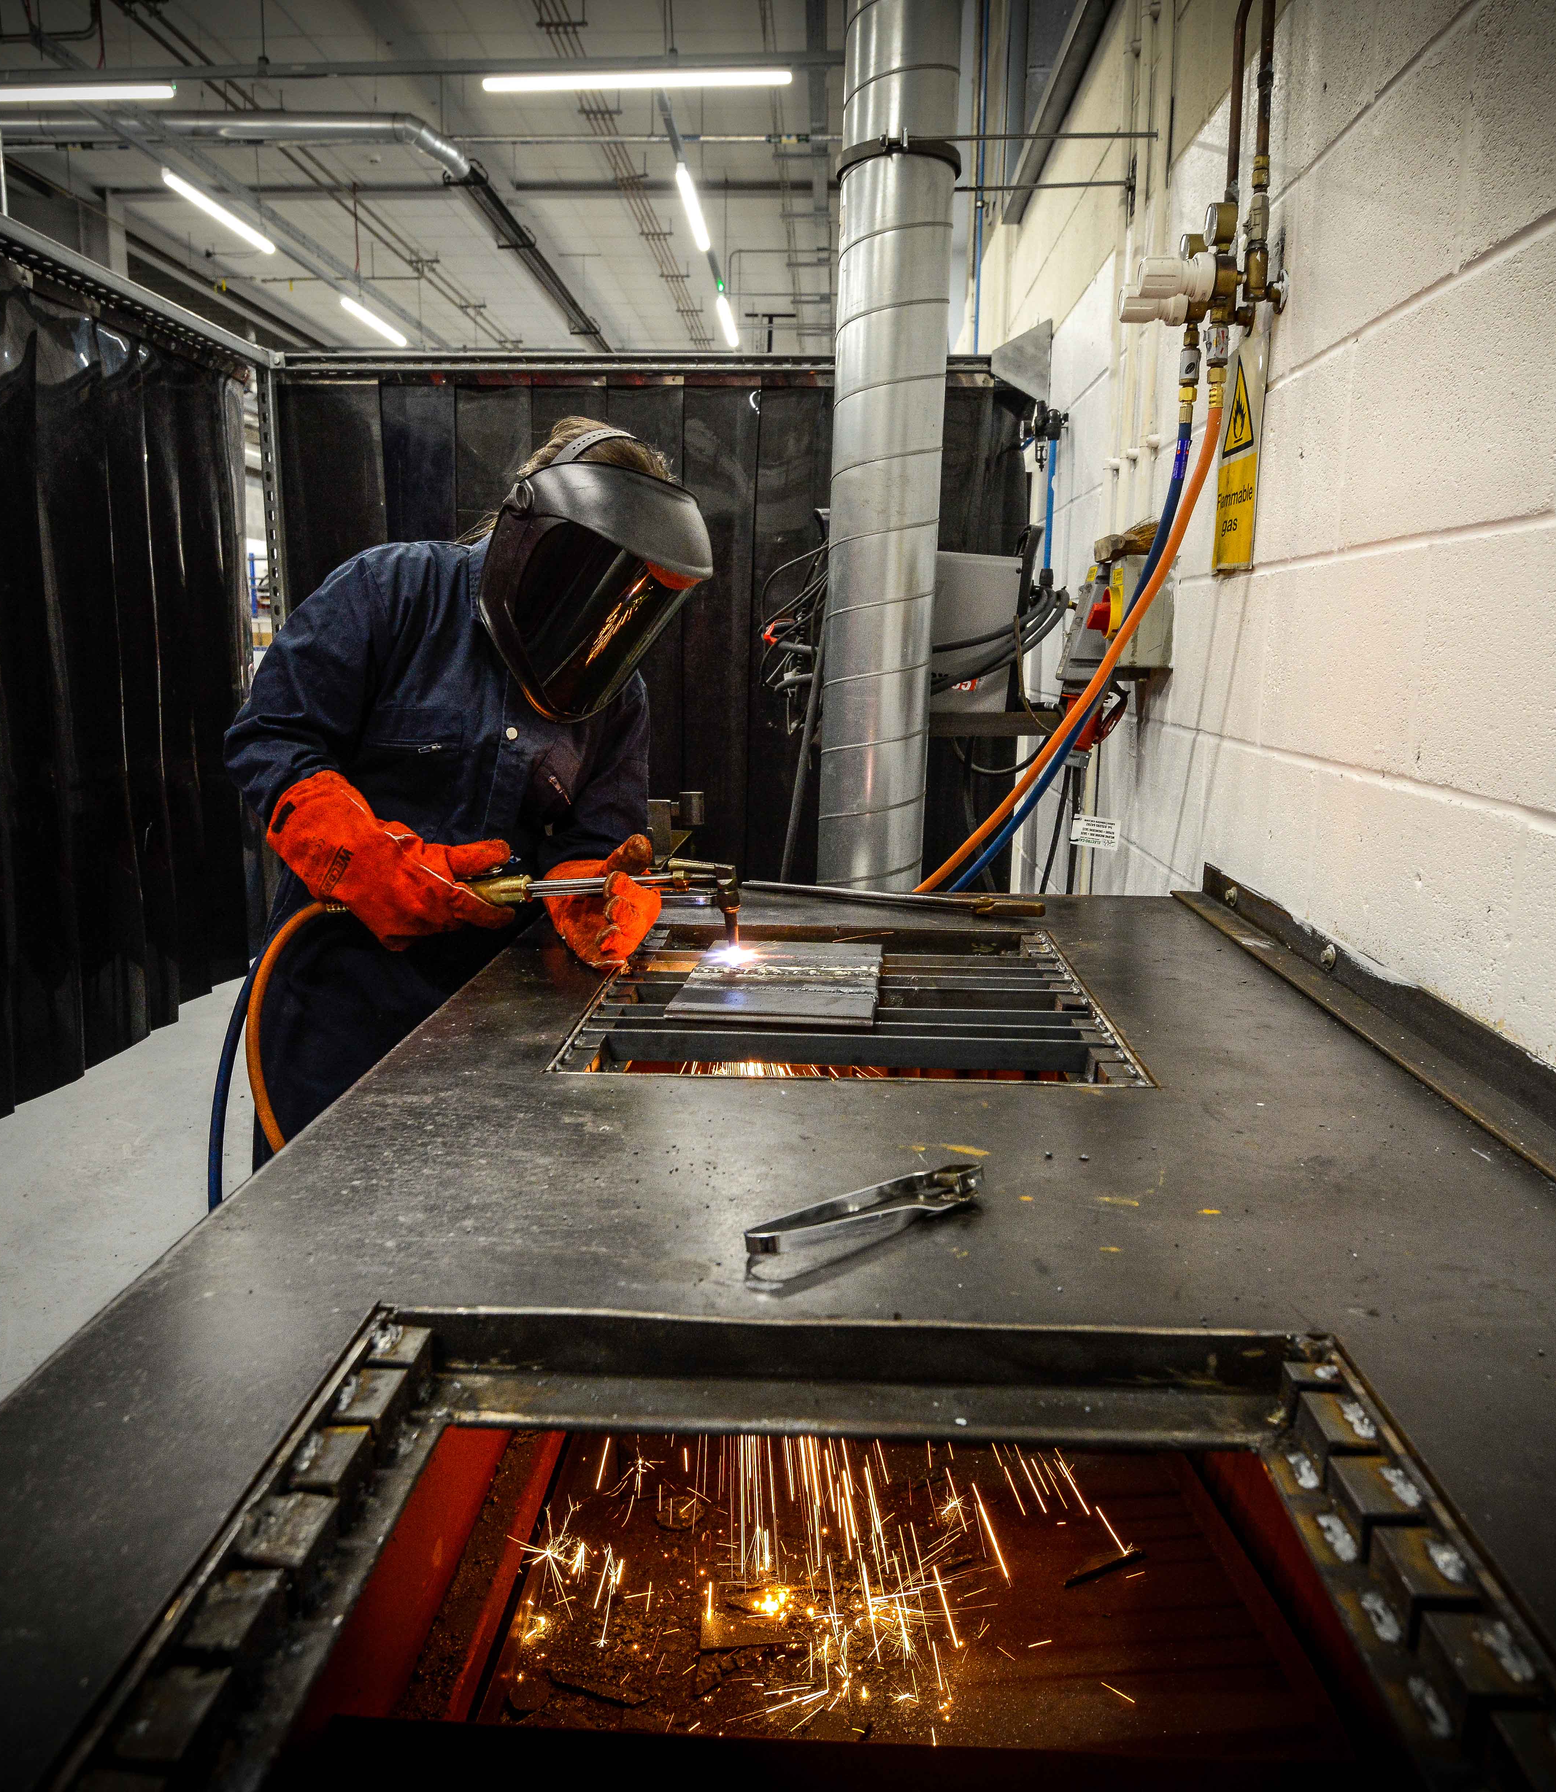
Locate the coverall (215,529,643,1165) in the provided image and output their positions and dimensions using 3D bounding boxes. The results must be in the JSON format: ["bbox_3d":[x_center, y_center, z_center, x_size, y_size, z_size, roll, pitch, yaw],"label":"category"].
[{"bbox_3d":[-0.380,0.222,1.652,0.400,1.270,0.500,10,14,42],"label":"coverall"}]

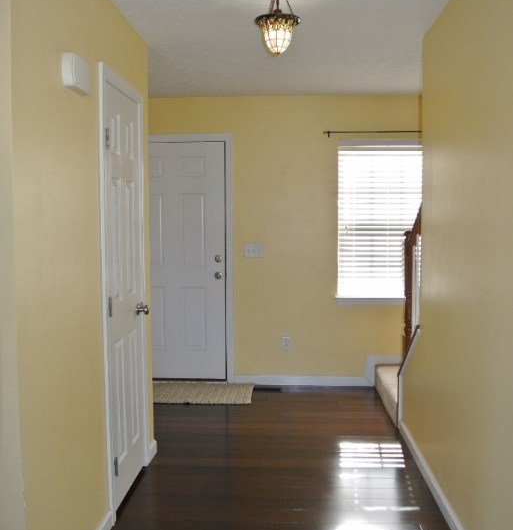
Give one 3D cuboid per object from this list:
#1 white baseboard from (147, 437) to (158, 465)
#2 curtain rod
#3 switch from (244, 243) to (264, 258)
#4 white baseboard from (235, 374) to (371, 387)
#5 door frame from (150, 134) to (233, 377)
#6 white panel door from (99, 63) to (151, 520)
[{"bbox_3d":[-0.626,1.111,3.473,0.015,0.085,0.195,0,4,3],"label":"white baseboard"},{"bbox_3d":[1.070,-1.074,4.698,1.040,0.055,0.075,0,4,3],"label":"curtain rod"},{"bbox_3d":[-0.013,-0.119,4.866,0.166,0.118,0.015,0,4,3],"label":"switch"},{"bbox_3d":[0.382,0.992,4.931,1.130,0.087,0.015,0,4,3],"label":"white baseboard"},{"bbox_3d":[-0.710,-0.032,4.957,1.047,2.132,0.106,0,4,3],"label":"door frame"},{"bbox_3d":[-0.671,0.147,2.937,0.060,2.100,0.700,0,5,3],"label":"white panel door"}]

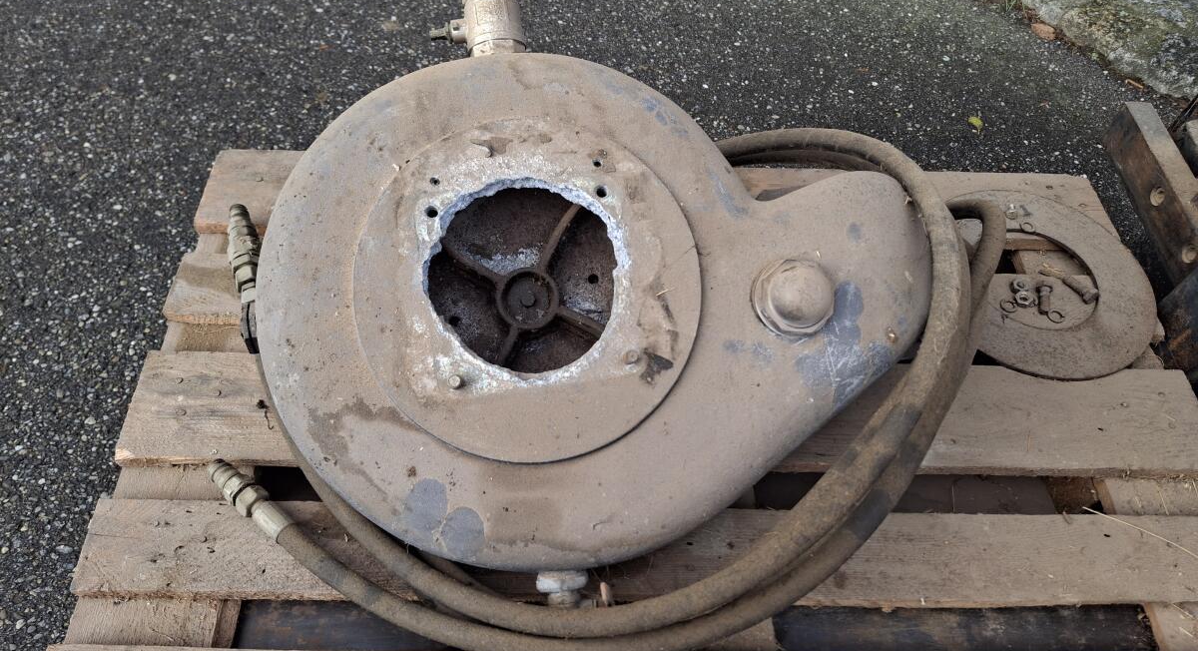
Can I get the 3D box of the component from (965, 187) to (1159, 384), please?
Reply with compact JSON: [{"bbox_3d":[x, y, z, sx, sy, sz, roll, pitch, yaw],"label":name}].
[{"bbox_3d":[0.549,-0.061,1.096,0.298,0.012,0.298,1,55,-2],"label":"component"}]

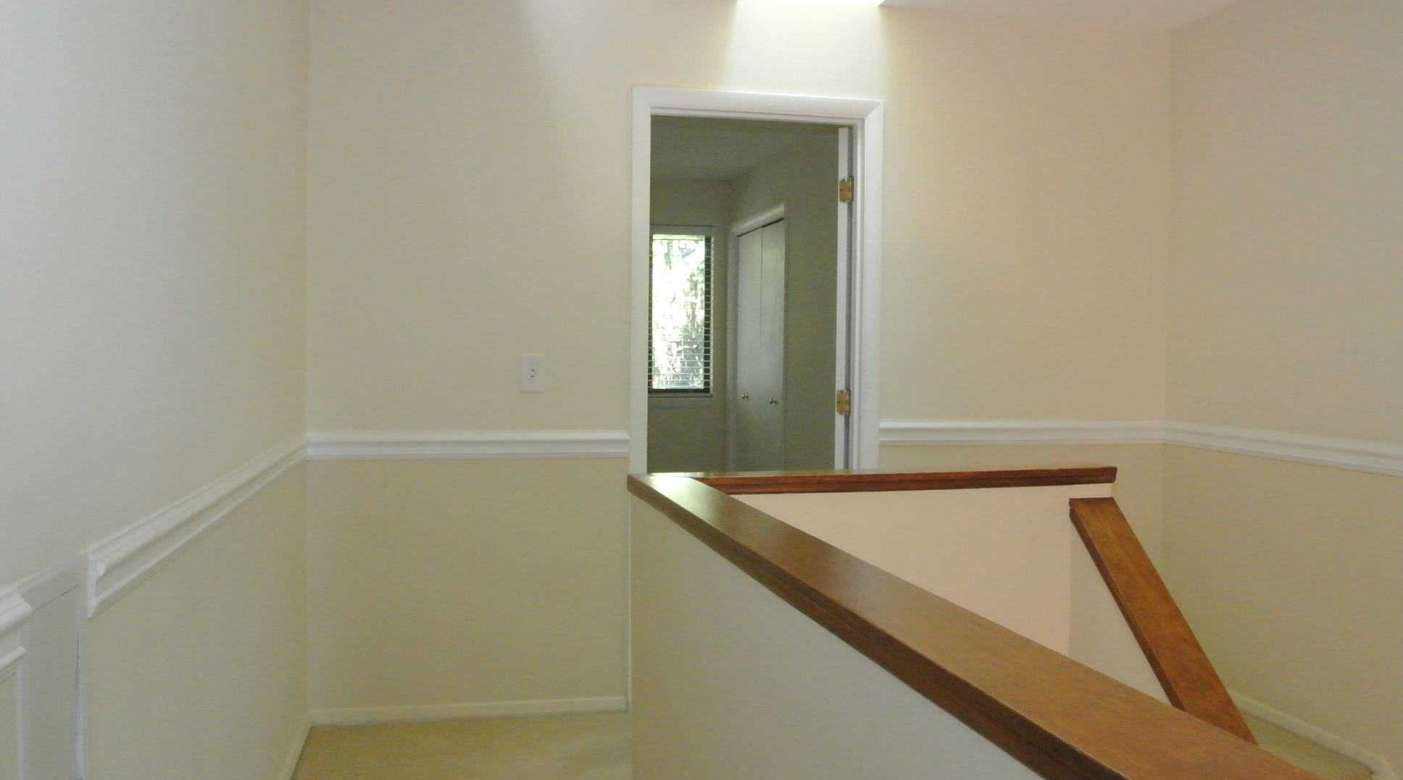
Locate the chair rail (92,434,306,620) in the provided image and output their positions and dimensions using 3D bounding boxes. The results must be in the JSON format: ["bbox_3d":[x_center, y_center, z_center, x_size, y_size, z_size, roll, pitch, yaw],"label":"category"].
[{"bbox_3d":[-1.008,0.213,2.368,0.027,0.095,2.079,0,2,-13],"label":"chair rail"}]

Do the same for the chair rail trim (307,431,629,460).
[{"bbox_3d":[-0.750,0.181,3.457,1.039,0.095,0.027,0,2,-10],"label":"chair rail trim"}]

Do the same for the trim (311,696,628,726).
[{"bbox_3d":[-0.755,1.067,3.491,1.019,0.052,0.015,0,2,-10],"label":"trim"}]

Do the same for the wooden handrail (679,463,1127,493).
[{"bbox_3d":[0.553,0.243,2.915,1.317,0.044,0.123,0,2,-17],"label":"wooden handrail"}]

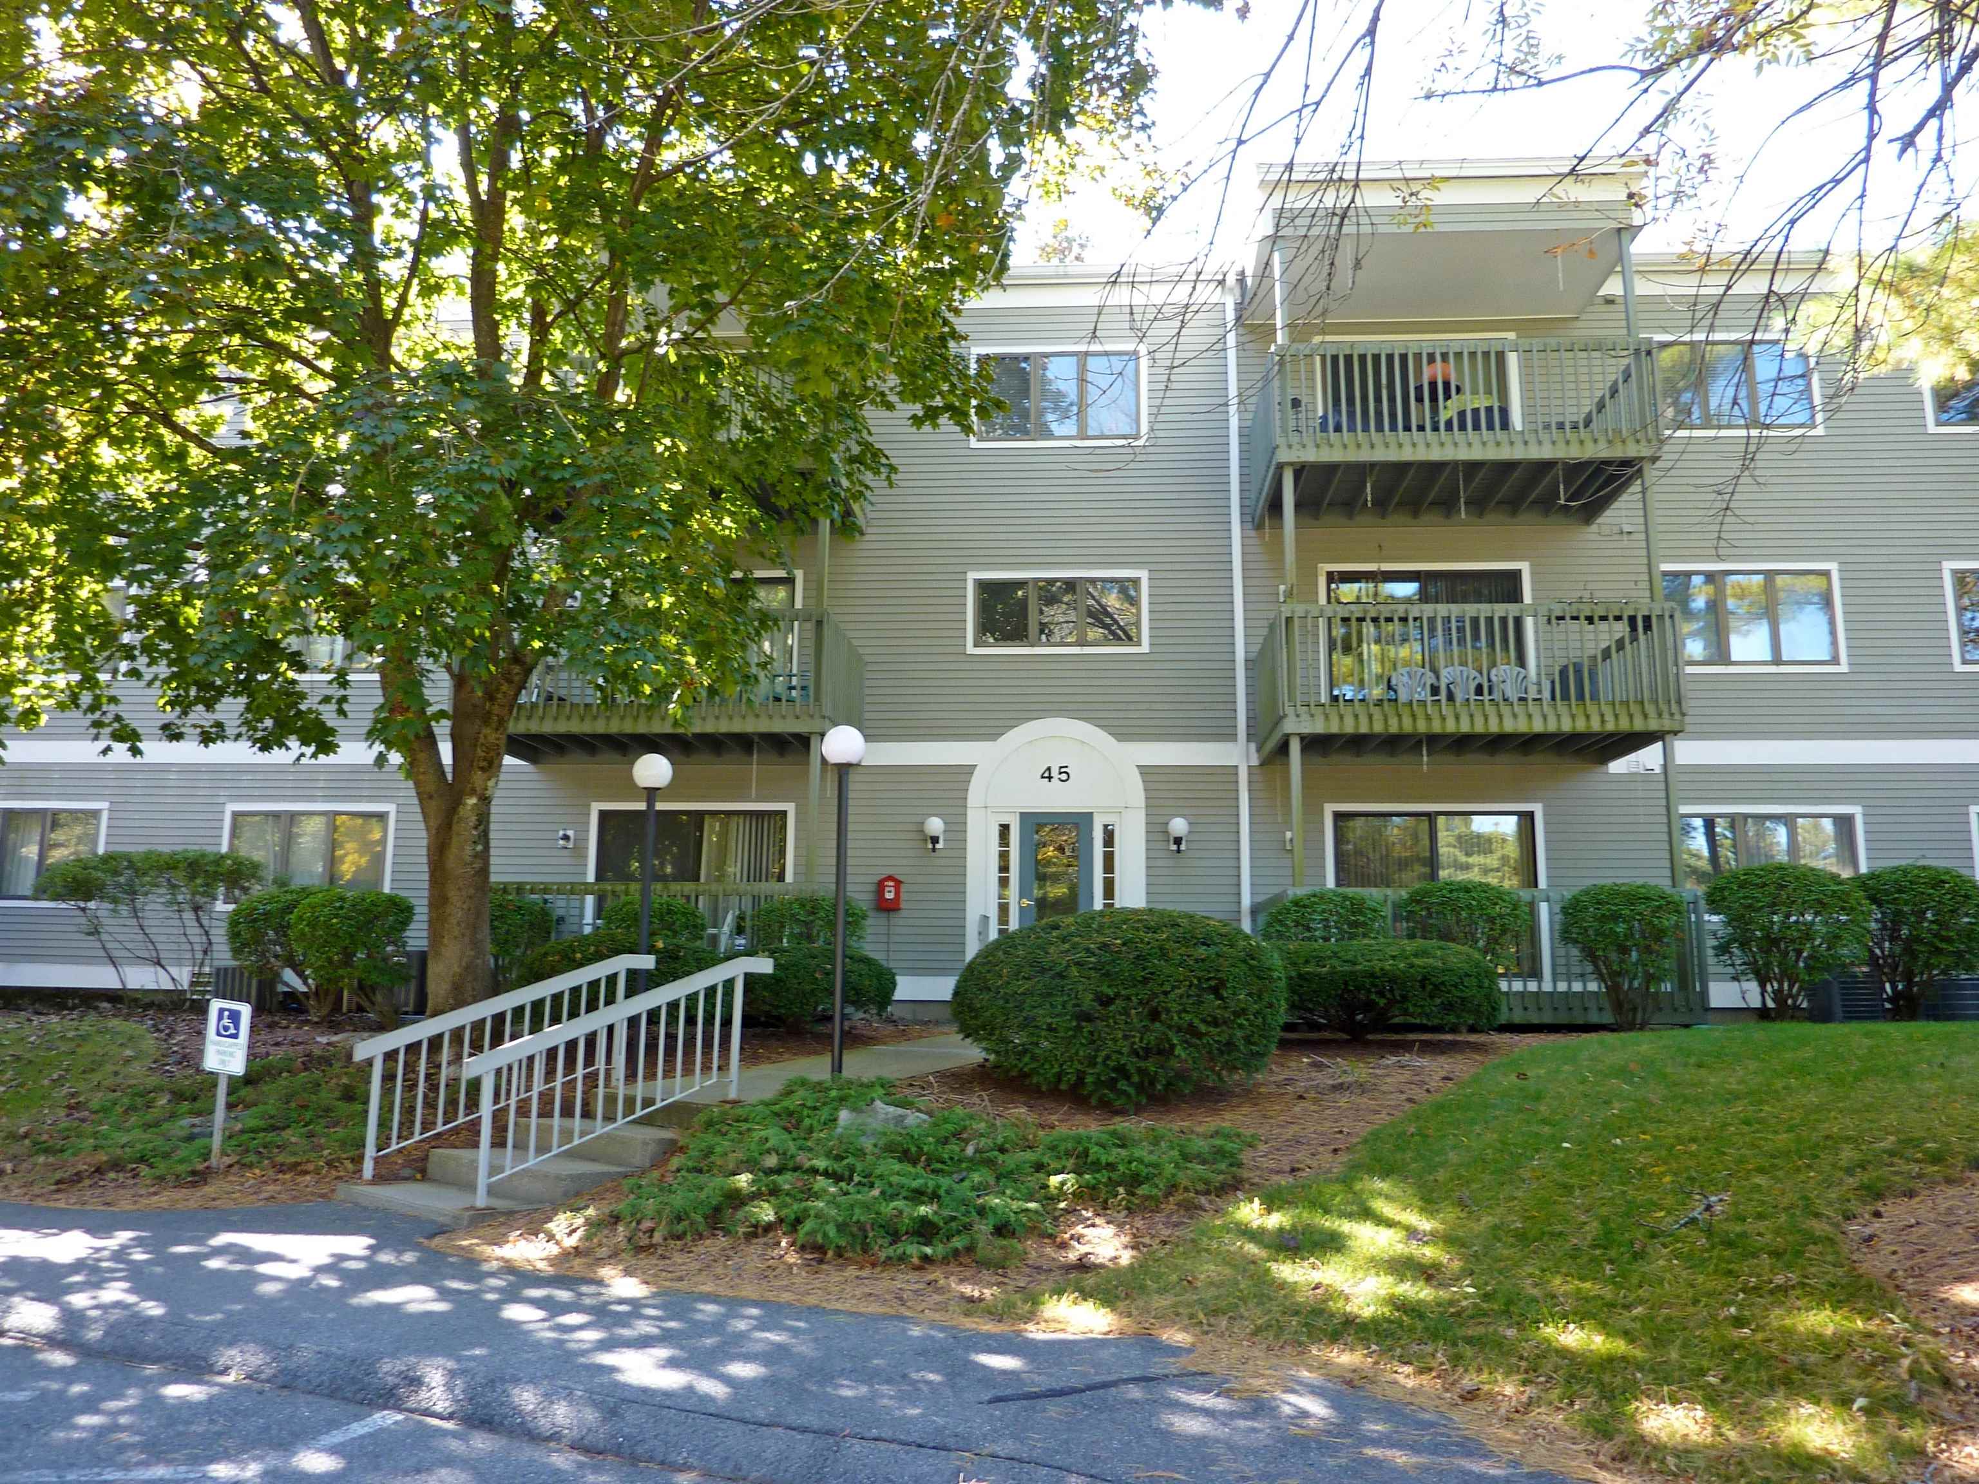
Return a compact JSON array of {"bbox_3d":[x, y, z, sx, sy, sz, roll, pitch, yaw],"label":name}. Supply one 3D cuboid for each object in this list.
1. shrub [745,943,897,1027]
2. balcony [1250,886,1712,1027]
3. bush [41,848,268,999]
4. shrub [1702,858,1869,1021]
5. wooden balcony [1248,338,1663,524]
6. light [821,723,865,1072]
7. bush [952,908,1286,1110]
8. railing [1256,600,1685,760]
[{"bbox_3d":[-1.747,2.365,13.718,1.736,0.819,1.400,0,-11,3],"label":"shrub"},{"bbox_3d":[5.250,2.385,15.685,4.220,1.370,2.150,0,-11,3],"label":"balcony"},{"bbox_3d":[-9.773,2.154,16.661,2.550,1.780,1.400,0,-11,3],"label":"bush"},{"bbox_3d":[8.137,2.037,14.542,1.530,1.620,1.530,0,-11,3],"label":"shrub"},{"bbox_3d":[5.310,-3.567,16.796,4.180,1.424,2.150,0,-11,3],"label":"wooden balcony"},{"bbox_3d":[-1.067,1.149,10.239,0.310,2.581,0.310,0,-11,3],"label":"light"},{"bbox_3d":[0.848,1.752,9.406,2.180,1.290,2.050,0,-11,3],"label":"bush"},{"bbox_3d":[5.280,-0.591,16.241,4.180,1.404,2.150,0,-11,3],"label":"railing"}]

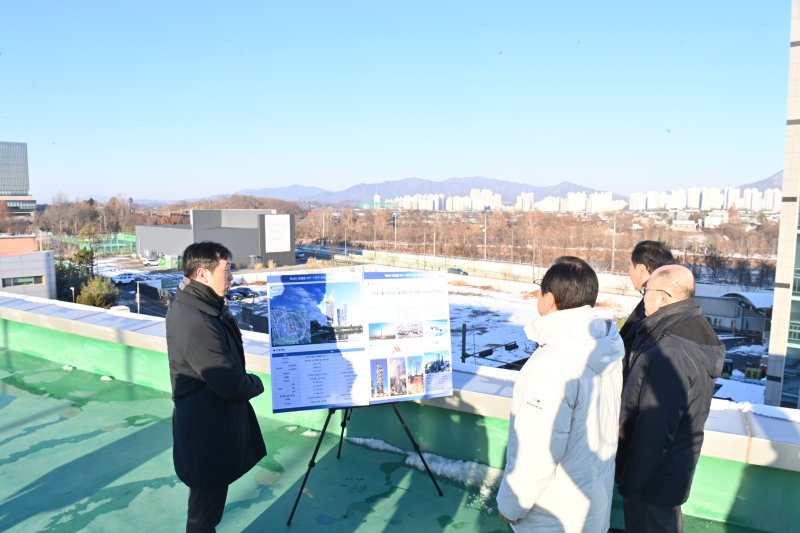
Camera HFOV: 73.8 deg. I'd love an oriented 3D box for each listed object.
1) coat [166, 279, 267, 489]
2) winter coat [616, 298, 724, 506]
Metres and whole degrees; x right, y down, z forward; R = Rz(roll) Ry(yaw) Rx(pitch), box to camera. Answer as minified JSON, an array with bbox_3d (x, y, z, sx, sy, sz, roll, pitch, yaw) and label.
[{"bbox_3d":[-0.855,0.500,2.450,0.450,0.910,0.520,-2,7,-18],"label":"coat"},{"bbox_3d":[1.170,0.550,2.340,0.440,0.830,0.540,5,8,40],"label":"winter coat"}]

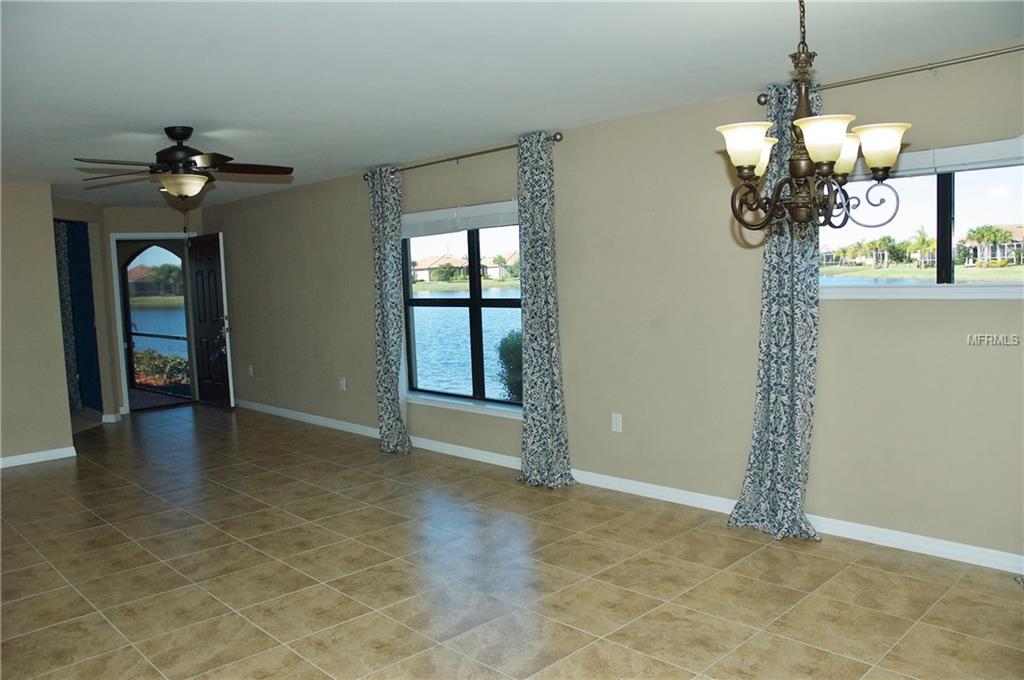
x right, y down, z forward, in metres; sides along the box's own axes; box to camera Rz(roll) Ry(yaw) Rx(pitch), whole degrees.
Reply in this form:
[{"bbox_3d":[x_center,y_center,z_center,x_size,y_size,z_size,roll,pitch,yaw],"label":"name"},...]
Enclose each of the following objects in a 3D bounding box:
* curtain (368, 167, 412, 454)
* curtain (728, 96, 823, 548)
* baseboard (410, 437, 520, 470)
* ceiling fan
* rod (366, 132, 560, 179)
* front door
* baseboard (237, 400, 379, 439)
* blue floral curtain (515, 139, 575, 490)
[{"bbox_3d":[-1.079,-0.265,6.591,0.218,2.430,0.441,-6,6,-44],"label":"curtain"},{"bbox_3d":[1.383,-0.135,4.059,0.209,2.402,0.537,-6,6,-44],"label":"curtain"},{"bbox_3d":[-0.402,0.909,6.235,0.016,0.096,1.411,-6,6,-44],"label":"baseboard"},{"bbox_3d":[-1.985,-1.064,4.599,1.319,0.423,1.319,-6,6,-44],"label":"ceiling fan"},{"bbox_3d":[-0.469,-1.379,5.915,0.109,0.059,2.334,-6,6,-44],"label":"rod"},{"bbox_3d":[-3.703,-0.233,9.472,0.045,2.084,0.933,-6,6,-44],"label":"front door"},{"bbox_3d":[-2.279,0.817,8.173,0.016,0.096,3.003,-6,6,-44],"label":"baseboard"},{"bbox_3d":[0.190,-0.206,5.292,0.218,2.430,0.419,-6,6,-44],"label":"blue floral curtain"}]

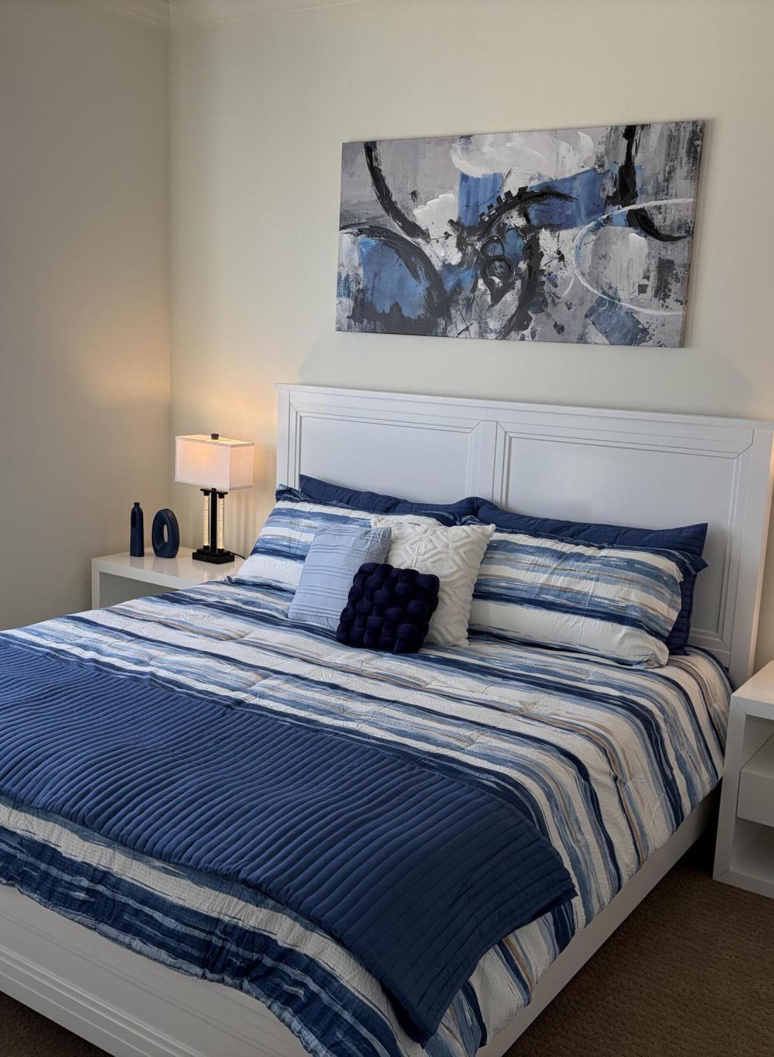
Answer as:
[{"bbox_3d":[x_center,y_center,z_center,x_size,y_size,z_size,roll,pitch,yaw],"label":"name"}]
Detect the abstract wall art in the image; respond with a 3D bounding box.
[{"bbox_3d":[0.412,-1.057,3.856,1.430,0.726,0.036,9,13,33],"label":"abstract wall art"}]

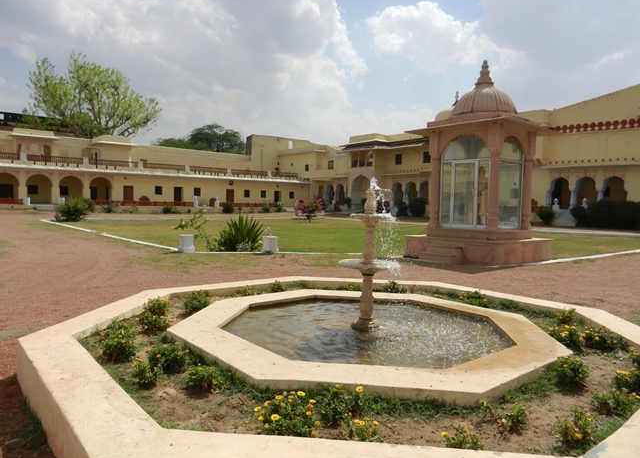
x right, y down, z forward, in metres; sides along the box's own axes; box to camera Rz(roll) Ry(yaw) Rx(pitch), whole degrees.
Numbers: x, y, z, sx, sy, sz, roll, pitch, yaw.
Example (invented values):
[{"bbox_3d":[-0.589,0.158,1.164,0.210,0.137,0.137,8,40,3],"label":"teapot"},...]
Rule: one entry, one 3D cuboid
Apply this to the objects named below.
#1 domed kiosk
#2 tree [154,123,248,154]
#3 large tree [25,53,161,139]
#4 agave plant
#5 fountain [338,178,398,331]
[{"bbox_3d":[5.248,-2.251,15.200,3.629,6.444,3.483,-1,4,-40],"label":"domed kiosk"},{"bbox_3d":[-19.281,-9.902,74.710,14.000,14.164,12.500,0,3,-15],"label":"tree"},{"bbox_3d":[-29.368,-12.483,59.564,15.500,20.428,14.500,0,3,-26],"label":"large tree"},{"bbox_3d":[-2.879,0.106,16.671,1.650,1.293,1.600,1,3,-10],"label":"agave plant"},{"bbox_3d":[0.519,0.276,5.198,0.630,1.637,0.630,1,3,6],"label":"fountain"}]

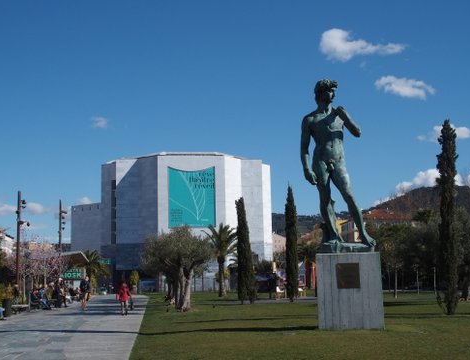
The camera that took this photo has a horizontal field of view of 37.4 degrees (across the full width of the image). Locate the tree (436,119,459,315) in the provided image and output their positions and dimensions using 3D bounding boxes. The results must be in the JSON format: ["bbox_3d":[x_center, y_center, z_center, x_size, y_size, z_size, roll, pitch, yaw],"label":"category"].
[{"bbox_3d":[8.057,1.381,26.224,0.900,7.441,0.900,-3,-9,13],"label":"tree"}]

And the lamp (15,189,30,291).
[{"bbox_3d":[-13.288,4.338,43.580,0.850,7.366,0.550,0,-9,-7],"label":"lamp"}]

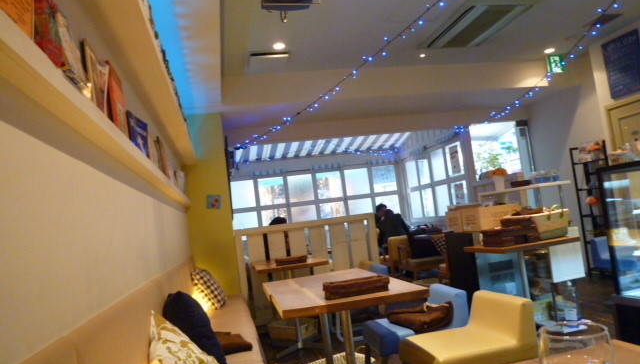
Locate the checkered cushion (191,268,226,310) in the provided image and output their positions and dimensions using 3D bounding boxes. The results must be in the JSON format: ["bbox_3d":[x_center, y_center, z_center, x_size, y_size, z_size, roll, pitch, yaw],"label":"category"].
[{"bbox_3d":[-0.925,0.900,3.870,0.120,0.340,0.360,-34,-8,5],"label":"checkered cushion"}]

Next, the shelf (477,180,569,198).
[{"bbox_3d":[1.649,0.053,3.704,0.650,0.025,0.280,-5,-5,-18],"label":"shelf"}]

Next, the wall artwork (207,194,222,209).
[{"bbox_3d":[-0.988,0.190,4.335,0.127,0.125,0.015,-6,-5,-12],"label":"wall artwork"}]

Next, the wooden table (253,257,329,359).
[{"bbox_3d":[-0.209,1.040,3.846,0.580,0.710,0.520,-6,-5,-12],"label":"wooden table"}]

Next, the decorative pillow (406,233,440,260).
[{"bbox_3d":[1.469,0.922,6.559,0.430,0.340,0.130,-5,-19,-15],"label":"decorative pillow"}]

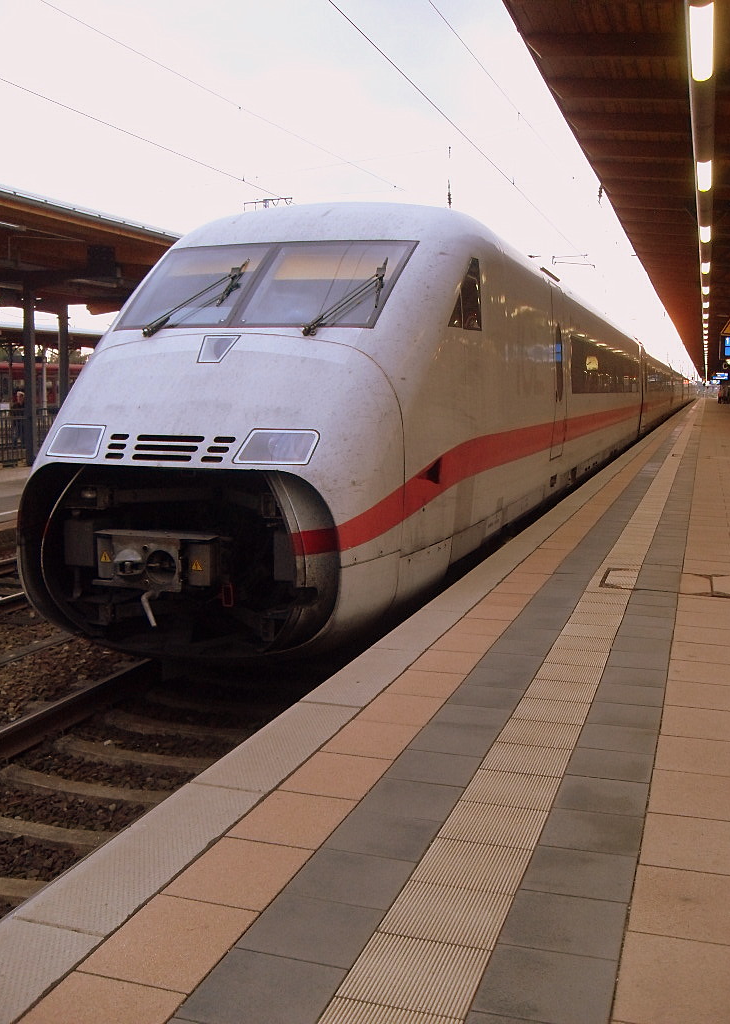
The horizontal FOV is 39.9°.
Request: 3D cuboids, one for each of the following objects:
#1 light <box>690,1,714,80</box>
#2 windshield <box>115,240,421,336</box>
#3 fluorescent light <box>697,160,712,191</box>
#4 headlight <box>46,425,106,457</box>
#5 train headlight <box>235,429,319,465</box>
[{"bbox_3d":[2.259,-3.153,6.716,0.140,0.130,1.530,3,7,19],"label":"light"},{"bbox_3d":[-0.817,-1.804,7.992,2.251,0.200,1.399,3,44,19],"label":"windshield"},{"bbox_3d":[3.684,-3.664,10.882,0.140,0.130,1.575,3,7,19],"label":"fluorescent light"},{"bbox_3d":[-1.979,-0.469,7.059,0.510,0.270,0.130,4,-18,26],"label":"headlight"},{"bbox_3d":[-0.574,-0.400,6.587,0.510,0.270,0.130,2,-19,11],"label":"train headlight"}]

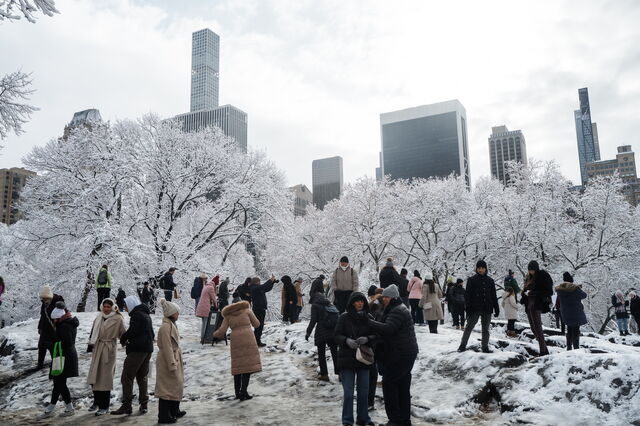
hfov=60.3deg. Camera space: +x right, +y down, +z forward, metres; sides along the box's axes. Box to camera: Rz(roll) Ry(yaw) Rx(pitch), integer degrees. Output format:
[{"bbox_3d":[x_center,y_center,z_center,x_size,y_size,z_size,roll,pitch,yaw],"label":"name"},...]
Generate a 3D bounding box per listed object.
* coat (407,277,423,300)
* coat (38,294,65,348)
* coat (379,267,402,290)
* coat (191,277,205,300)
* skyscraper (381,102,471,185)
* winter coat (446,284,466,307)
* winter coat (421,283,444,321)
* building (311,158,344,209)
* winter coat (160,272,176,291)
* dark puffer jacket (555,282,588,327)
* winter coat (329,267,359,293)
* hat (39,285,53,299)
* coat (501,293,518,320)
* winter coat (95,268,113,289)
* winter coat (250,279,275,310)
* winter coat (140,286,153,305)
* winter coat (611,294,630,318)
[{"bbox_3d":[2.923,2.323,16.947,0.490,0.700,0.370,-4,-11,17],"label":"coat"},{"bbox_3d":[-5.133,2.078,10.550,0.540,1.030,0.440,0,-10,-7],"label":"coat"},{"bbox_3d":[1.919,1.864,15.101,0.580,0.760,0.380,-2,-10,8],"label":"coat"},{"bbox_3d":[-4.137,2.550,18.600,0.420,0.800,0.500,6,-12,-36],"label":"coat"},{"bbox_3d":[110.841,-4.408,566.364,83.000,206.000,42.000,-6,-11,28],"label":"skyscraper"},{"bbox_3d":[4.701,2.831,18.900,0.600,0.760,0.420,-5,-11,21],"label":"winter coat"},{"bbox_3d":[3.030,2.408,14.900,0.600,0.970,0.420,-3,-10,13],"label":"winter coat"},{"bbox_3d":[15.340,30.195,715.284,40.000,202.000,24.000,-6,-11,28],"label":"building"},{"bbox_3d":[-5.552,2.535,20.386,0.420,0.700,0.500,2,-10,-15],"label":"winter coat"},{"bbox_3d":[5.457,1.985,11.950,0.700,0.970,0.500,-6,-11,28],"label":"dark puffer jacket"},{"bbox_3d":[0.593,1.630,13.600,0.680,0.670,0.400,-1,-10,3],"label":"winter coat"},{"bbox_3d":[-5.204,1.489,10.450,0.250,0.265,0.250,0,-10,-6],"label":"hat"},{"bbox_3d":[5.823,2.822,16.749,0.420,0.840,0.440,5,-12,-29],"label":"coat"},{"bbox_3d":[-7.985,2.434,20.410,0.570,0.730,0.370,1,-10,-12],"label":"winter coat"},{"bbox_3d":[-1.474,2.071,14.000,0.550,0.820,0.540,8,-13,-40],"label":"winter coat"},{"bbox_3d":[-6.915,3.307,22.080,0.420,0.720,0.470,1,-10,-10],"label":"winter coat"},{"bbox_3d":[10.584,3.276,19.400,0.640,0.830,0.440,-3,-10,14],"label":"winter coat"}]

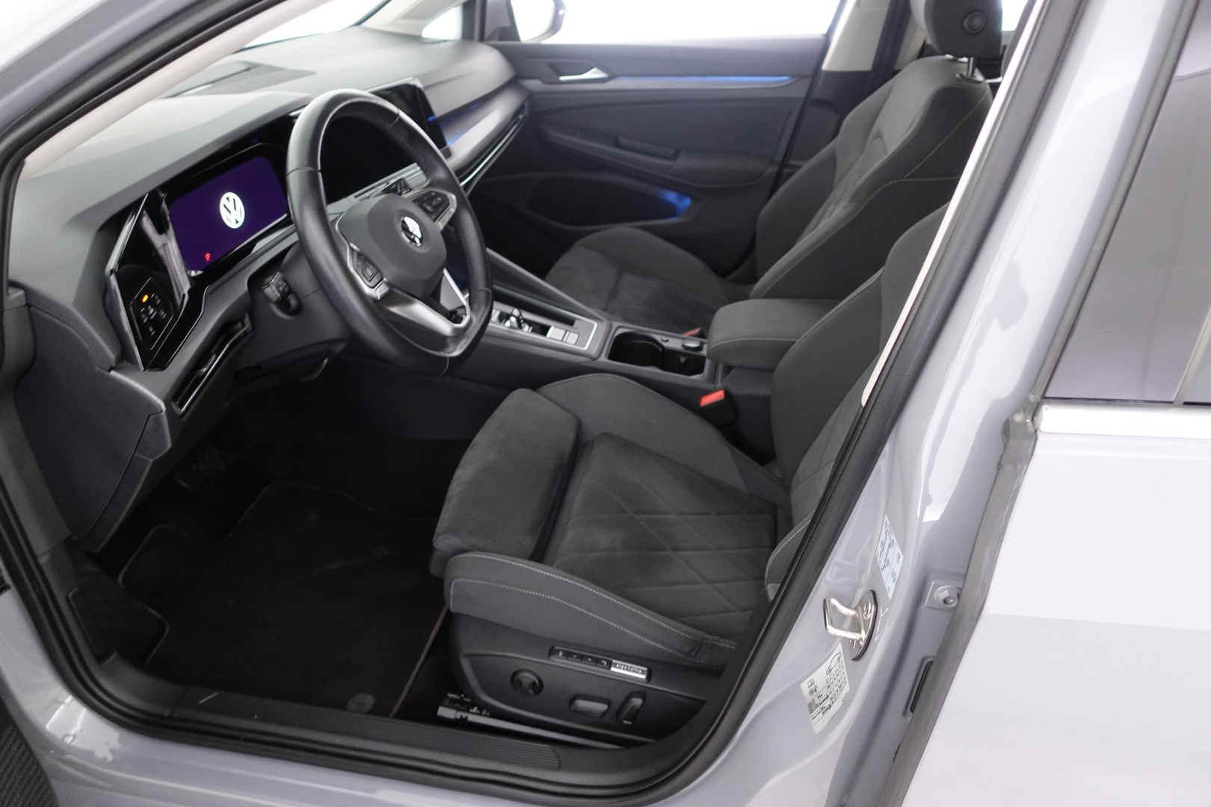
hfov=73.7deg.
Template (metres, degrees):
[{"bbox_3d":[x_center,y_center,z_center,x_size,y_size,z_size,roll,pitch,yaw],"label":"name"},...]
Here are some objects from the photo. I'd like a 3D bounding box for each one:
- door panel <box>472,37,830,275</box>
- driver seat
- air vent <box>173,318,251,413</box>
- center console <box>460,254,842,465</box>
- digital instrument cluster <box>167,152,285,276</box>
[{"bbox_3d":[0.056,-0.580,1.925,0.840,0.560,0.130,6,32,9],"label":"door panel"},{"bbox_3d":[0.177,-0.043,0.978,0.800,0.880,0.540,6,32,9],"label":"driver seat"},{"bbox_3d":[-0.422,-0.040,0.873,0.035,0.045,0.155,0,32,1],"label":"air vent"},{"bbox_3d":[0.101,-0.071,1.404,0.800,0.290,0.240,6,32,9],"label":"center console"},{"bbox_3d":[-0.477,-0.249,1.034,0.020,0.088,0.230,-1,31,13],"label":"digital instrument cluster"}]

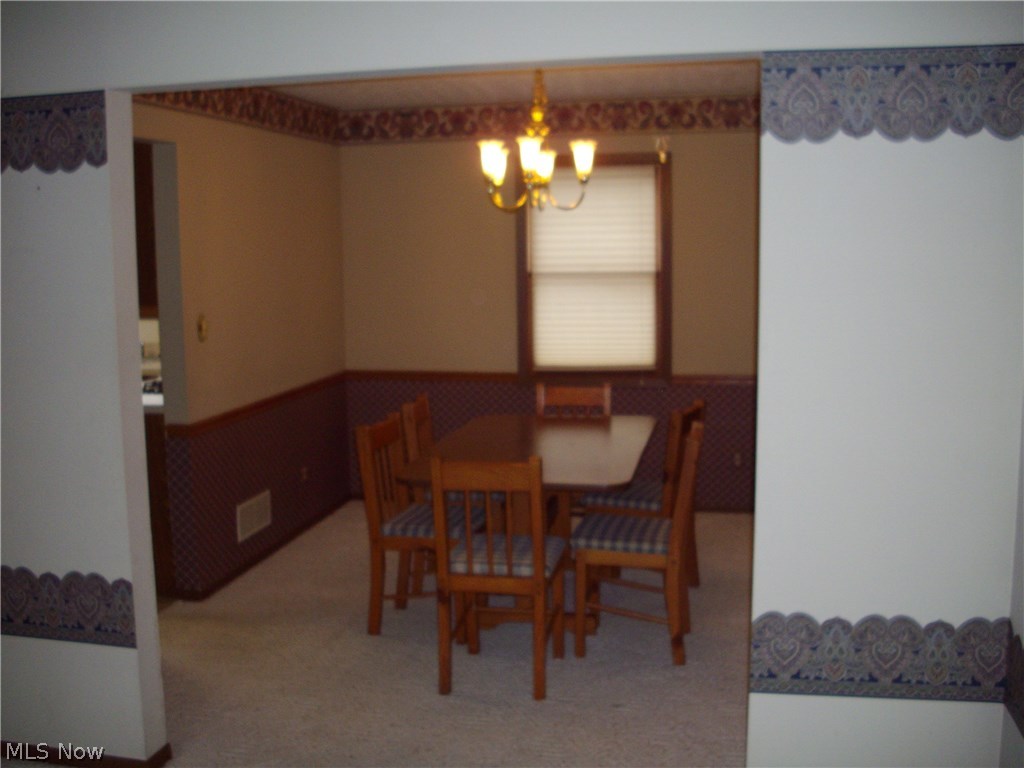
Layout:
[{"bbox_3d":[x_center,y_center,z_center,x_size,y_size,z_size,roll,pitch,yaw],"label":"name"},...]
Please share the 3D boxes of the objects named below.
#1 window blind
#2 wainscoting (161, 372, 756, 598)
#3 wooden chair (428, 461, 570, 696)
[{"bbox_3d":[0.478,-0.682,6.488,0.760,1.200,0.045,1,8,12],"label":"window blind"},{"bbox_3d":[0.029,0.492,5.694,2.860,0.830,2.050,1,8,12],"label":"wainscoting"},{"bbox_3d":[-0.036,0.669,4.138,0.420,0.905,0.505,1,8,12],"label":"wooden chair"}]

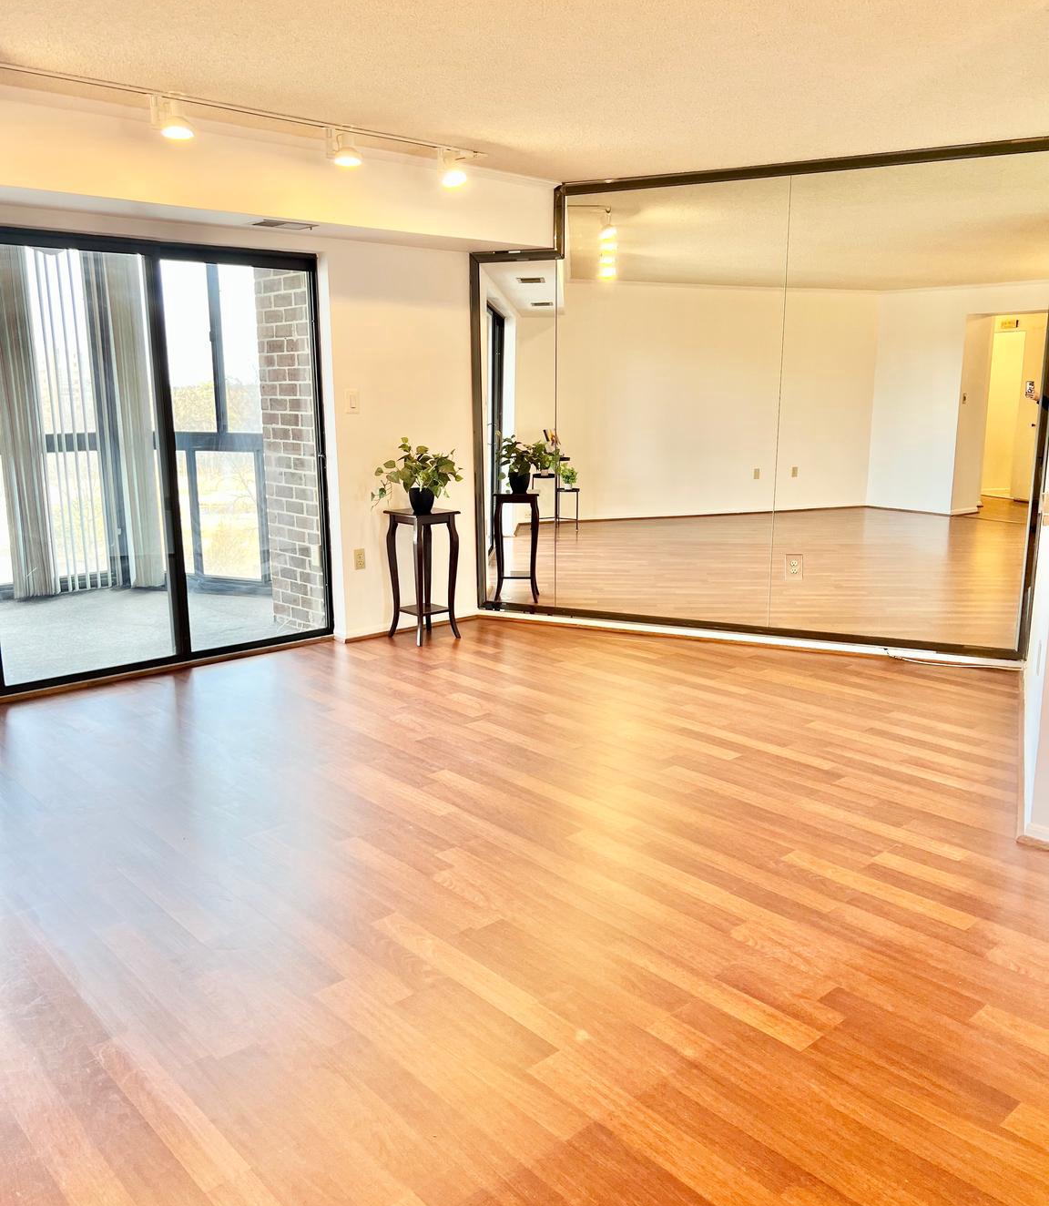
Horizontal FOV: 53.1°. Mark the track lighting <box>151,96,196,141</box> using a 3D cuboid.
[{"bbox_3d":[-1.290,-1.778,3.846,0.160,0.135,0.118,-12,16,-43],"label":"track lighting"}]

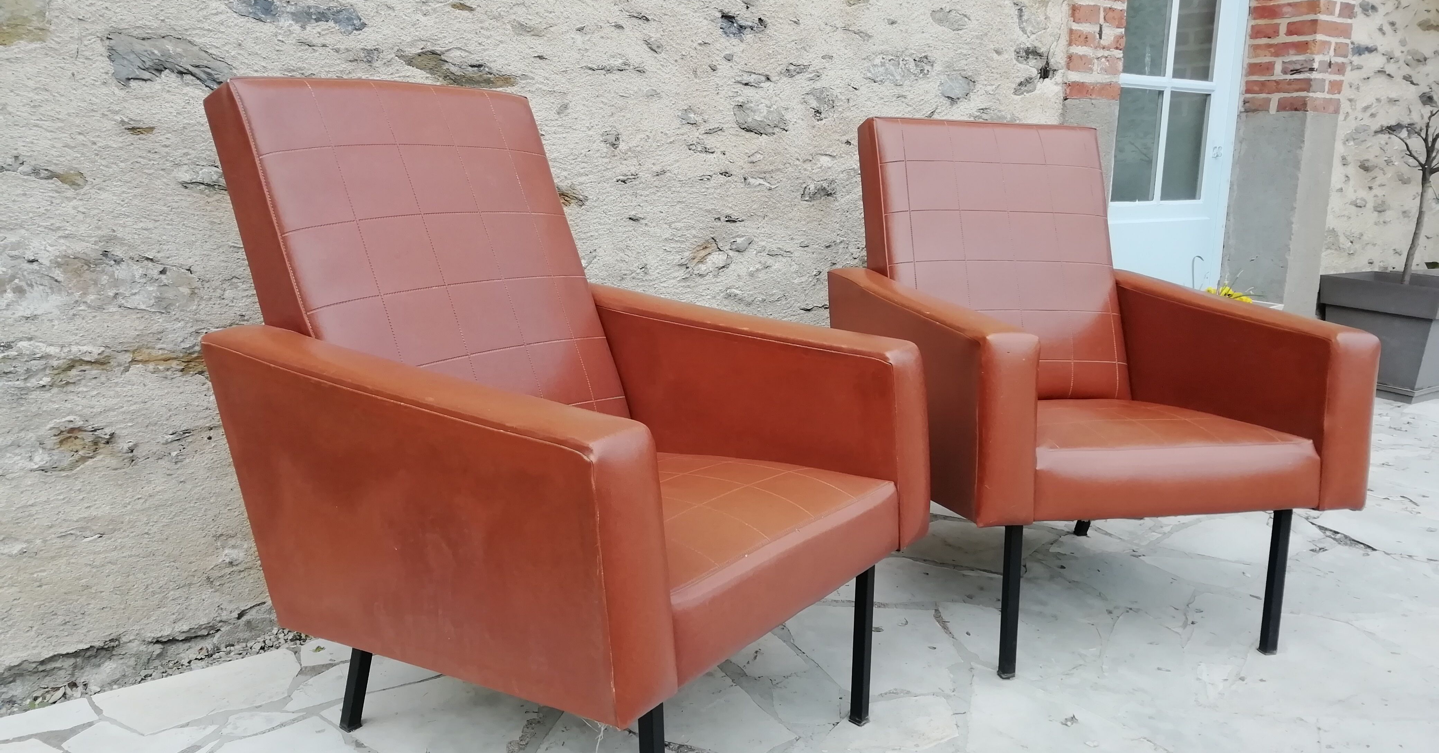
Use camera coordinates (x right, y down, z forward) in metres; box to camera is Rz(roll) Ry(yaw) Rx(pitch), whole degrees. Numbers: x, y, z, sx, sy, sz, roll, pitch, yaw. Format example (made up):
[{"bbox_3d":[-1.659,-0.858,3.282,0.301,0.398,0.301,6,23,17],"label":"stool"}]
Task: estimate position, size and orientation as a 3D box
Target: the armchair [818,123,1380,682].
[{"bbox_3d":[0.619,-0.032,1.994,0.690,0.865,0.790,-2,12,-14],"label":"armchair"}]

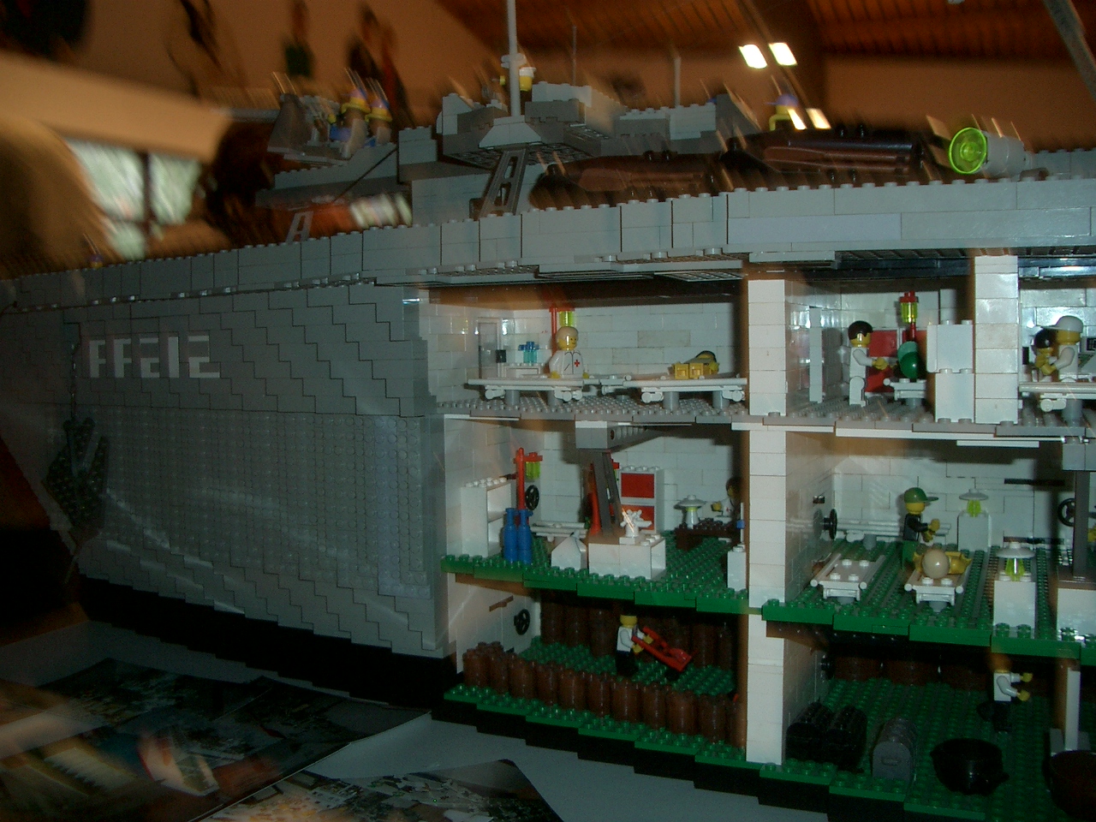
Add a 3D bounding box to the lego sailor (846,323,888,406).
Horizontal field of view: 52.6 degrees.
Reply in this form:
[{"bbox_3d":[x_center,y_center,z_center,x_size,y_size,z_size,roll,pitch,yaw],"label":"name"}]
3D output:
[{"bbox_3d":[0.156,-0.023,0.540,0.018,0.041,0.022,1,4,24],"label":"lego sailor"}]

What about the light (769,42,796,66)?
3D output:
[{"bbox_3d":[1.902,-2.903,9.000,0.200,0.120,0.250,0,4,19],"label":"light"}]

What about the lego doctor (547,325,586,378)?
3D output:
[{"bbox_3d":[0.010,-0.025,0.586,0.013,0.040,0.022,3,5,44],"label":"lego doctor"}]

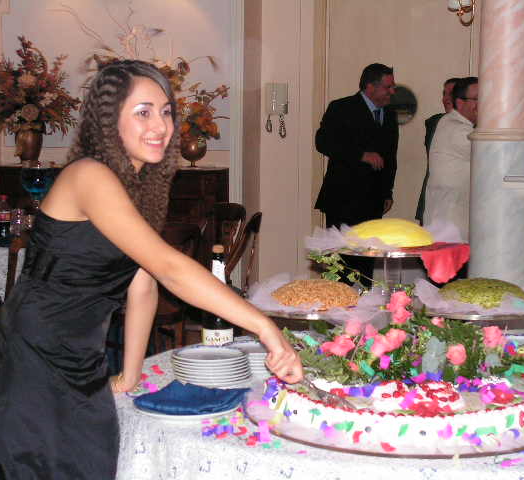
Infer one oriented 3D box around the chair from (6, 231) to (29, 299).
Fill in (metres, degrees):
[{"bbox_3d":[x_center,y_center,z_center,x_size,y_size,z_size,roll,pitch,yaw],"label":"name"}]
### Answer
[{"bbox_3d":[-0.964,0.386,5.518,0.470,0.900,0.520,-2,6,-27],"label":"chair"}]

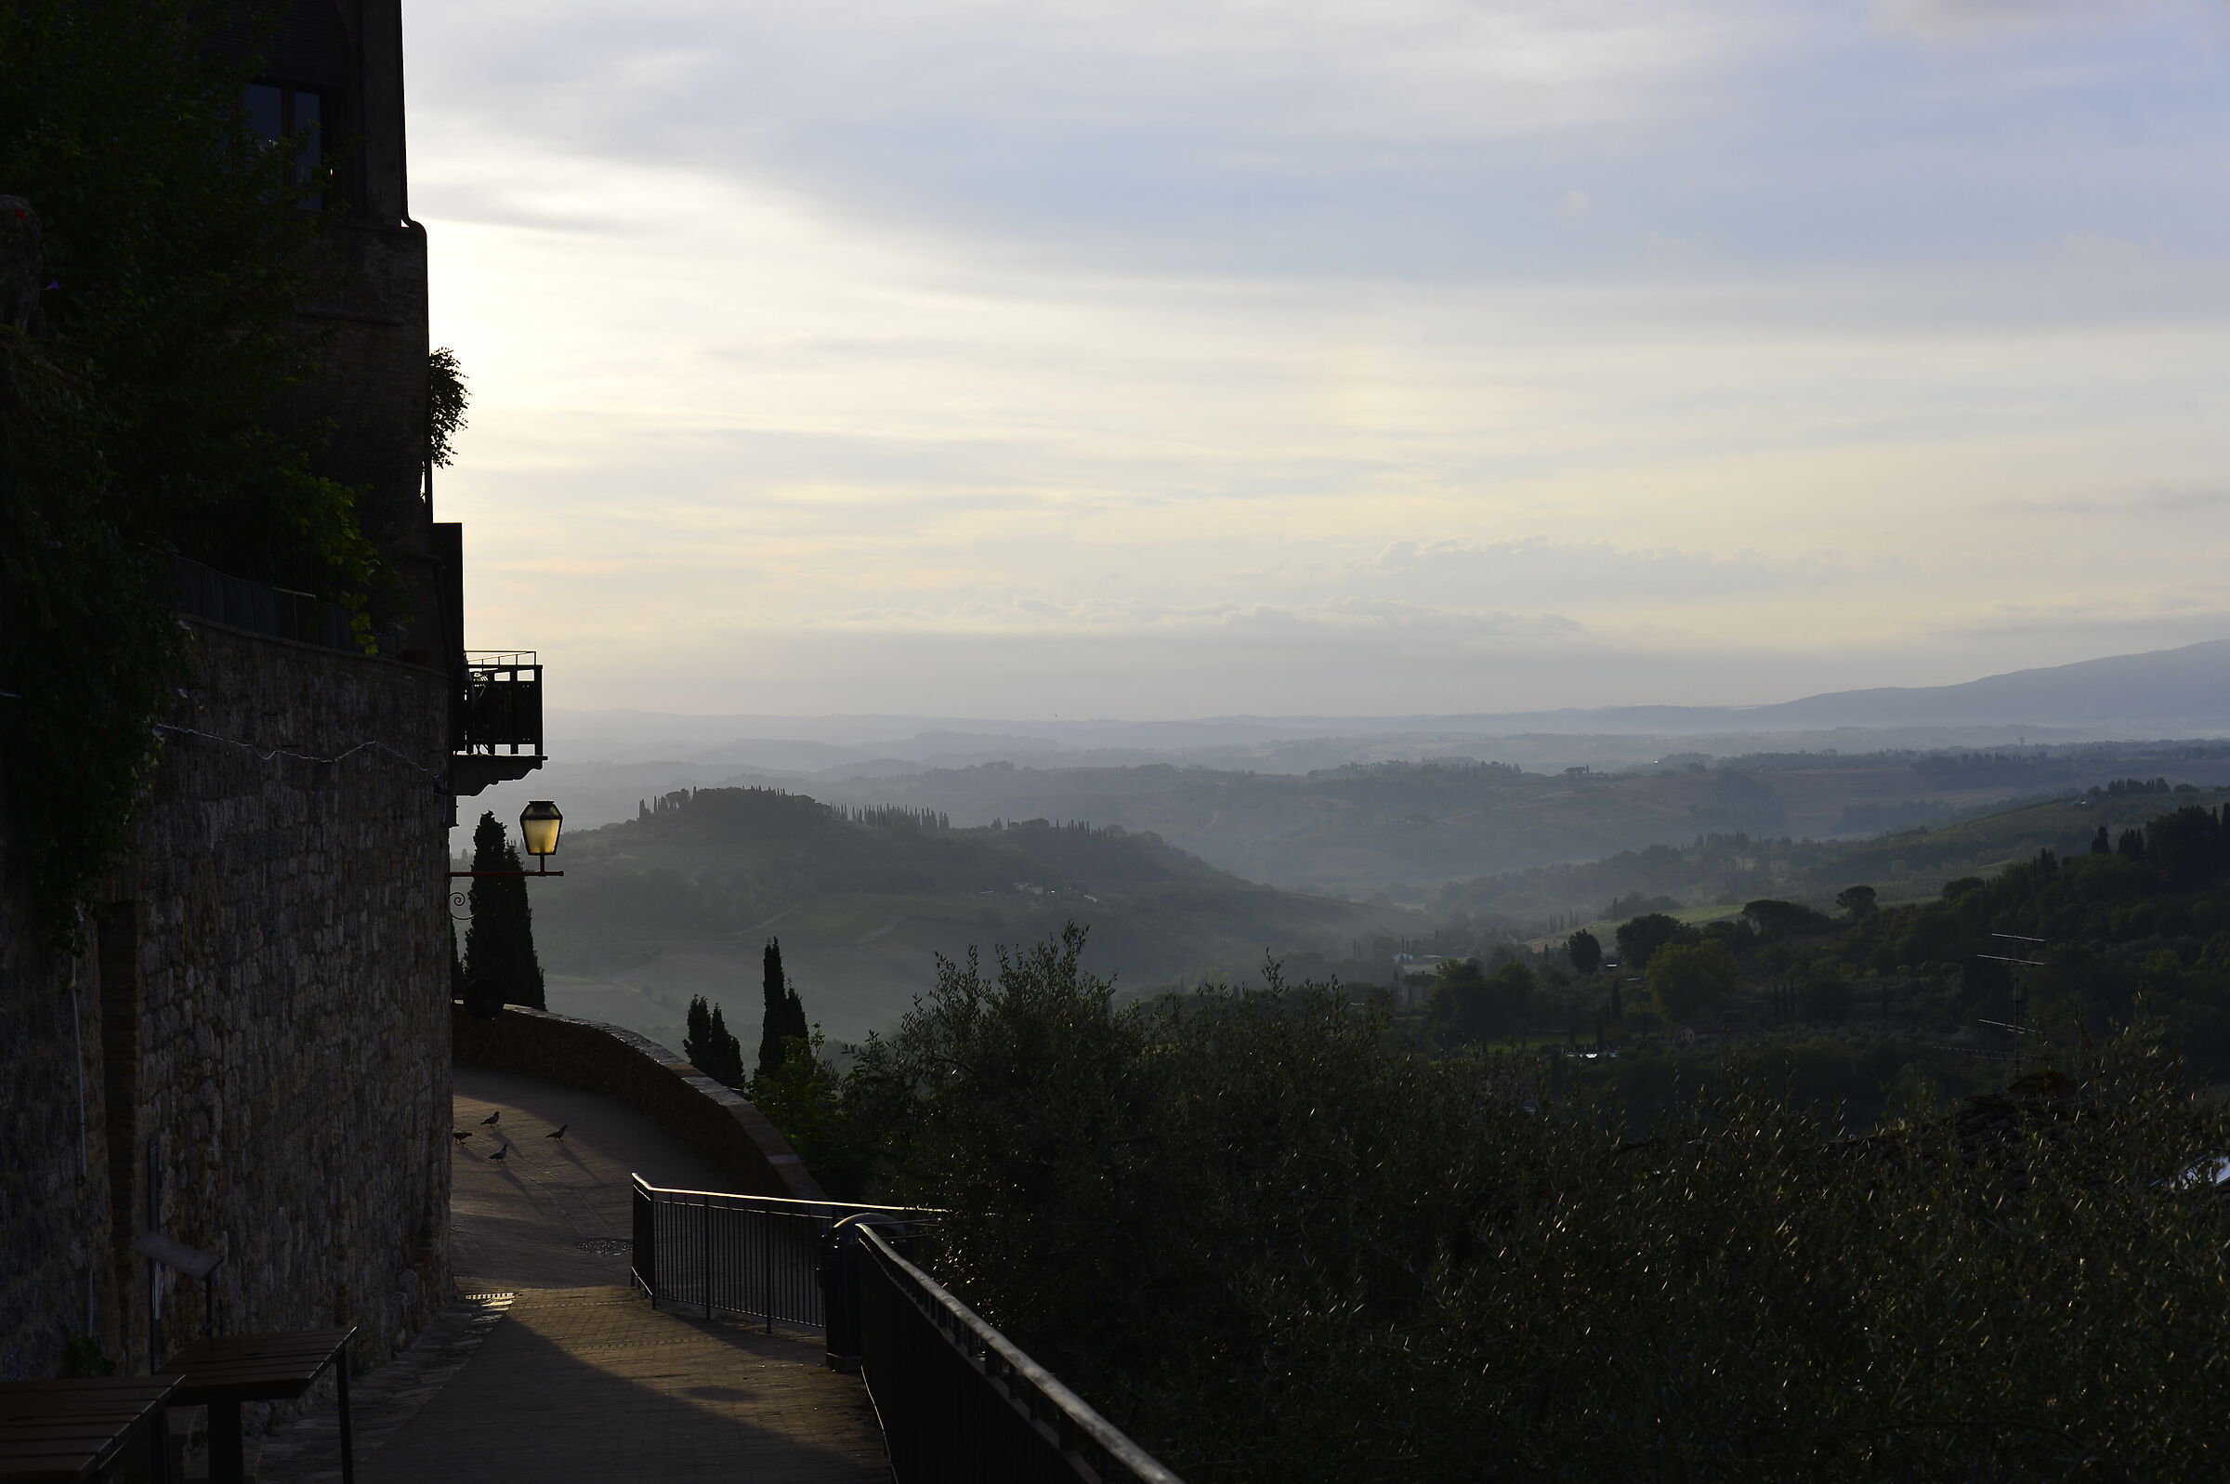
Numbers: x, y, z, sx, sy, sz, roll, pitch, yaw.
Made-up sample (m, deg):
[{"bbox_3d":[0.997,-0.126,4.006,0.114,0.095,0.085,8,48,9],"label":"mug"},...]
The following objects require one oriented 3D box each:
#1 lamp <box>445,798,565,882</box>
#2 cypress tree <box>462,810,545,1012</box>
[{"bbox_3d":[-5.803,0.938,29.500,1.130,0.780,0.420,0,1,-12],"label":"lamp"},{"bbox_3d":[-12.411,4.059,63.000,1.700,5.400,1.700,0,1,-12],"label":"cypress tree"}]

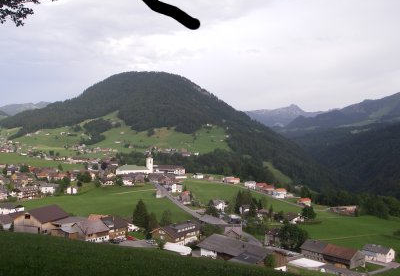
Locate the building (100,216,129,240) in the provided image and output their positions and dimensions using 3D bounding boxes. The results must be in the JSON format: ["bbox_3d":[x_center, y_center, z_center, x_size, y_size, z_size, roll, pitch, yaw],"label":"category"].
[{"bbox_3d":[-45.140,46.610,225.820,13.000,8.500,12.000,-2,3,-39],"label":"building"}]

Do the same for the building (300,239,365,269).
[{"bbox_3d":[73.770,64.100,244.920,13.800,9.700,31.000,-1,1,-41],"label":"building"}]

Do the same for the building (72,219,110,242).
[{"bbox_3d":[-55.870,45.830,220.810,16.500,8.800,13.800,2,3,44],"label":"building"}]

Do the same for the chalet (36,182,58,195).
[{"bbox_3d":[-124.210,40.600,359.810,13.000,9.000,11.500,0,2,-3],"label":"chalet"}]

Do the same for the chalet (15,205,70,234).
[{"bbox_3d":[-81.780,43.020,227.750,18.000,11.700,20.500,1,3,21],"label":"chalet"}]

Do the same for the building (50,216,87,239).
[{"bbox_3d":[-77.220,51.770,258.000,15.270,9.620,13.000,1,1,30],"label":"building"}]

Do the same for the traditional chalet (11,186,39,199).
[{"bbox_3d":[-167.920,51.550,420.000,22.960,8.520,14.000,-1,1,-28],"label":"traditional chalet"}]

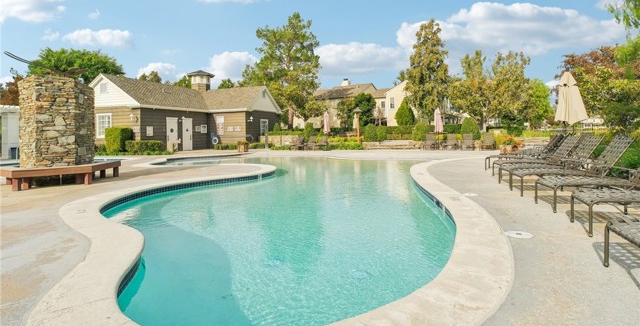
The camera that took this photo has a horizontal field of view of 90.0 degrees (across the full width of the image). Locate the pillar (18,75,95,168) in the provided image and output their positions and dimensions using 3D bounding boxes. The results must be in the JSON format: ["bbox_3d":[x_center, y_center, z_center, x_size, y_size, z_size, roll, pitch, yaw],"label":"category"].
[{"bbox_3d":[-6.891,-0.856,8.300,1.450,2.500,1.450,-5,7,-44],"label":"pillar"}]

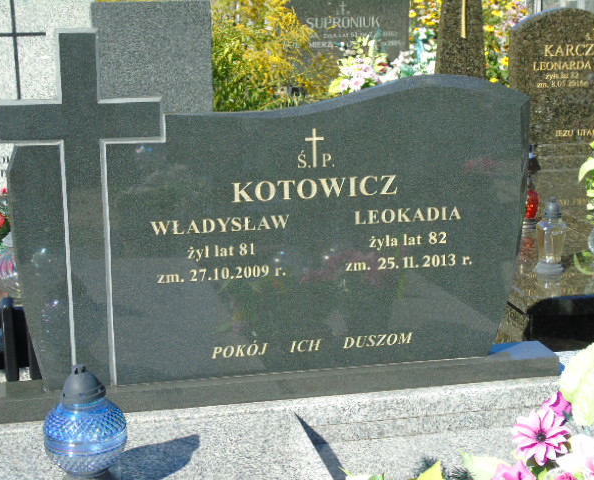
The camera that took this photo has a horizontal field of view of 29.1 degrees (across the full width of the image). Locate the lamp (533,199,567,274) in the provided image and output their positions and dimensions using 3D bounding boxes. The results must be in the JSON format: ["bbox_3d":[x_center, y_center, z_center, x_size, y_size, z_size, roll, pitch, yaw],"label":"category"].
[{"bbox_3d":[0.805,-0.017,3.620,0.098,0.244,0.098,-3,13,-12],"label":"lamp"}]

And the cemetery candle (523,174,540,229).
[{"bbox_3d":[0.857,-0.142,4.200,0.062,0.196,0.062,-3,13,-12],"label":"cemetery candle"}]

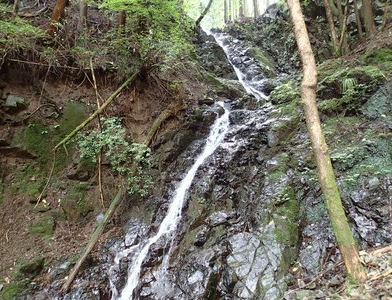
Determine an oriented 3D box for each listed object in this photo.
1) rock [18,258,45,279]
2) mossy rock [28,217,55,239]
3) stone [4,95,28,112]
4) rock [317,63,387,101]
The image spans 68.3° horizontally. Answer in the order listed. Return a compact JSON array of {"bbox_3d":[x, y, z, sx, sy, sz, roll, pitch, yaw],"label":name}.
[{"bbox_3d":[-2.565,1.836,4.500,0.348,0.243,0.350,3,-9,-20],"label":"rock"},{"bbox_3d":[-2.635,1.318,4.950,0.369,0.350,0.330,3,-9,-20],"label":"mossy rock"},{"bbox_3d":[-3.490,-0.895,5.600,0.321,0.272,0.320,3,-9,-20],"label":"stone"},{"bbox_3d":[3.512,-1.514,6.700,1.423,0.651,0.900,-3,-9,20],"label":"rock"}]

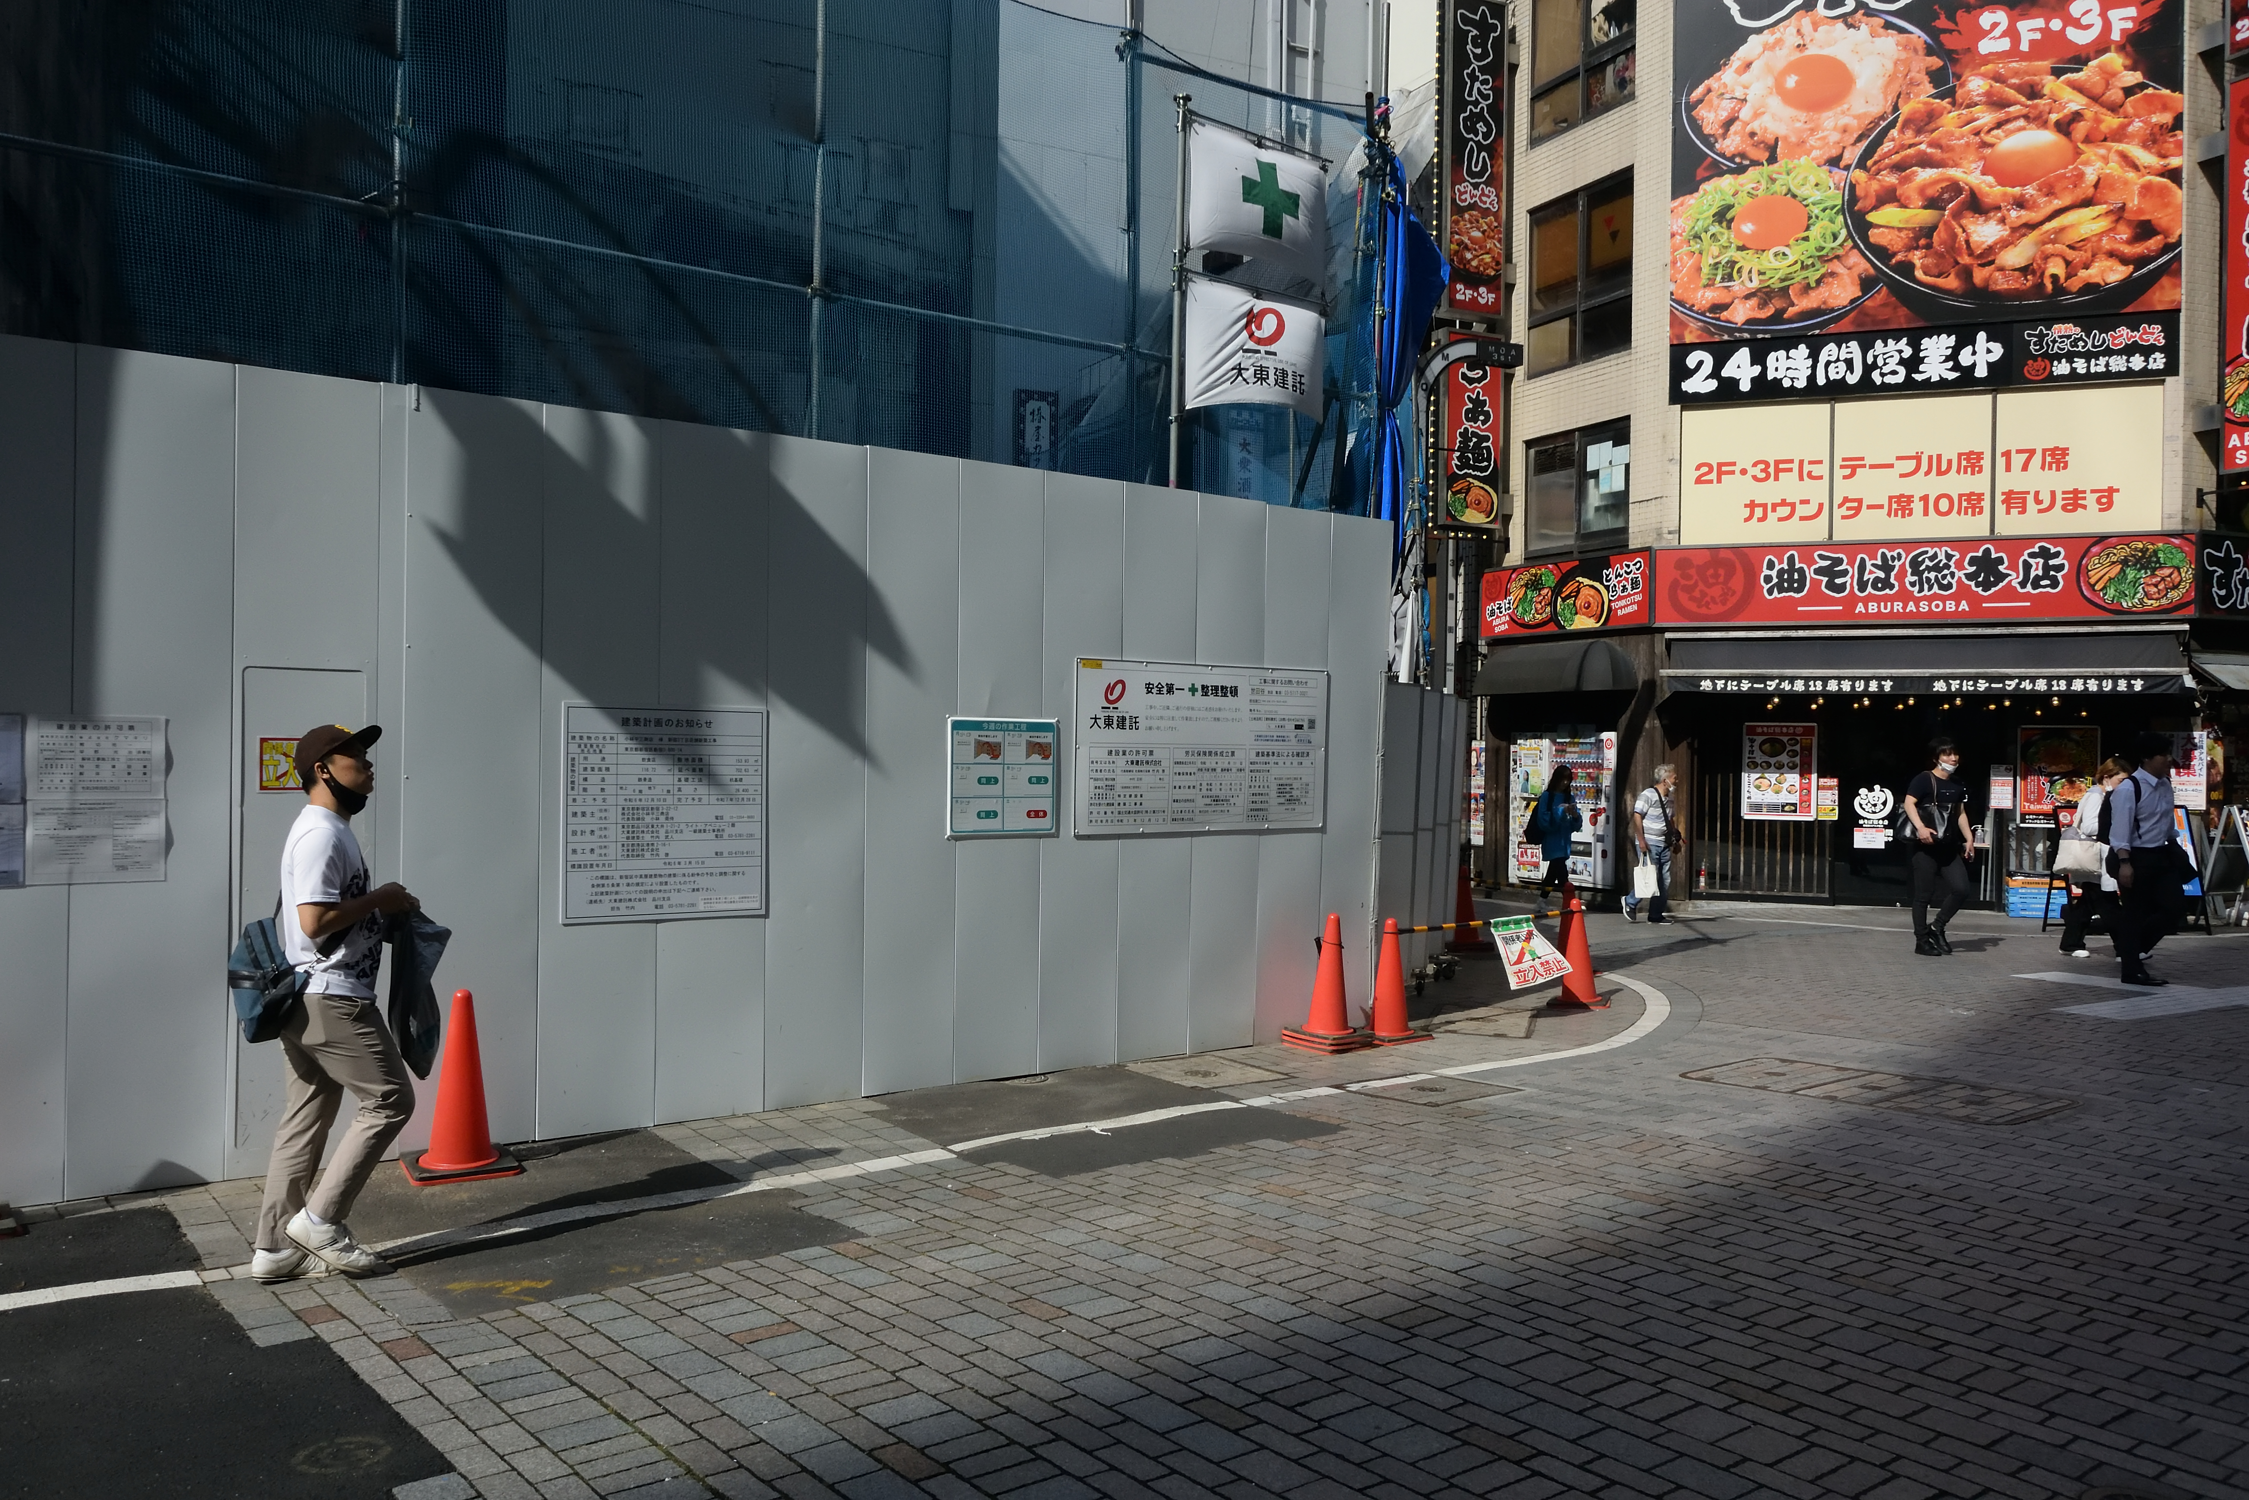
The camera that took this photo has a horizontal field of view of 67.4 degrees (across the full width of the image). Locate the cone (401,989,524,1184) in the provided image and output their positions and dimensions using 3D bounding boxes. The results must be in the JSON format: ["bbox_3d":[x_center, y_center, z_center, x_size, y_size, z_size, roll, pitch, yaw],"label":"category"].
[{"bbox_3d":[-2.518,1.255,6.431,0.390,0.690,0.390,1,0,-25],"label":"cone"}]

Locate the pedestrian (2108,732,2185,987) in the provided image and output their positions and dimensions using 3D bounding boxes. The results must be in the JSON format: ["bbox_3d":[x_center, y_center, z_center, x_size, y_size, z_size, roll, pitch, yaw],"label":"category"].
[{"bbox_3d":[7.579,0.785,12.500,0.570,1.820,0.520,1,0,28],"label":"pedestrian"}]

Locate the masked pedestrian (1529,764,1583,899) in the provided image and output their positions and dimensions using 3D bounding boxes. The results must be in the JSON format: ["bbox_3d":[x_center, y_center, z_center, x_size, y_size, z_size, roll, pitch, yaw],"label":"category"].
[{"bbox_3d":[4.569,0.937,17.900,0.500,1.570,0.500,1,0,32],"label":"masked pedestrian"}]

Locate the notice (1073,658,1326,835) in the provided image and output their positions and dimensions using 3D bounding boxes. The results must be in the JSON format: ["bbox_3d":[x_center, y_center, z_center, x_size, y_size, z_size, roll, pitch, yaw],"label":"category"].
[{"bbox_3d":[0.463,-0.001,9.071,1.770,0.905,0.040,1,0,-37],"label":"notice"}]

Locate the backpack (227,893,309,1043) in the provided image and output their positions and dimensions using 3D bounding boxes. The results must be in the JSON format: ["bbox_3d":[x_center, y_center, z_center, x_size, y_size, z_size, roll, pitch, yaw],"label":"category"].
[{"bbox_3d":[-2.590,0.671,5.090,0.190,0.410,0.270,1,0,-32],"label":"backpack"}]

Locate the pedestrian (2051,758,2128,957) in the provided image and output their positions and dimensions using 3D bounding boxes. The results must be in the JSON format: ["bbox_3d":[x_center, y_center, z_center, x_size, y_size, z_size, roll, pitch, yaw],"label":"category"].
[{"bbox_3d":[8.130,0.896,14.150,0.620,1.640,0.500,1,0,25],"label":"pedestrian"}]

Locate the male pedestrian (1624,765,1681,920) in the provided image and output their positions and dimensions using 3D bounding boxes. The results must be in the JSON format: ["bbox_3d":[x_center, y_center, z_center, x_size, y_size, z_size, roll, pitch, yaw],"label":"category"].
[{"bbox_3d":[5.385,0.937,17.200,0.560,1.610,0.500,1,0,20],"label":"male pedestrian"}]

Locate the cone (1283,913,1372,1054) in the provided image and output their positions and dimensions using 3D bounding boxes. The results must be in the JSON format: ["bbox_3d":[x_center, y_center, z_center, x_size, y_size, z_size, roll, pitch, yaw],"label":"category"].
[{"bbox_3d":[1.145,1.278,9.401,0.380,0.740,0.380,1,0,37],"label":"cone"}]

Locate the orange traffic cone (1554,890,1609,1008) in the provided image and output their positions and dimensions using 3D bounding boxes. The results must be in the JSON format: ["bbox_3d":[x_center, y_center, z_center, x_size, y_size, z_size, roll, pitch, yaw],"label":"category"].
[{"bbox_3d":[2.982,1.324,11.060,0.365,0.695,0.365,1,0,35],"label":"orange traffic cone"}]

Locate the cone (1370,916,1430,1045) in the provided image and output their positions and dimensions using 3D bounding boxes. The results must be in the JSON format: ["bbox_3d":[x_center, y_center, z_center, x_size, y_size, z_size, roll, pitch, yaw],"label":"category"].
[{"bbox_3d":[1.519,1.305,9.630,0.380,0.695,0.380,1,0,35],"label":"cone"}]

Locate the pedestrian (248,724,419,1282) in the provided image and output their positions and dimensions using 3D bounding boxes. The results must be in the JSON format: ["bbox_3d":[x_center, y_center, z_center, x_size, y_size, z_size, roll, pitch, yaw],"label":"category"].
[{"bbox_3d":[-2.433,0.763,5.190,0.540,1.680,0.520,1,0,-17],"label":"pedestrian"}]

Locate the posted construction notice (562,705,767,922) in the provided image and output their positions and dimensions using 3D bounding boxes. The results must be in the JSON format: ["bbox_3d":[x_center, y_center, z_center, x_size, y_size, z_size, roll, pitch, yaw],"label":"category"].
[{"bbox_3d":[-1.949,0.275,7.245,0.915,0.910,0.040,1,0,-37],"label":"posted construction notice"}]

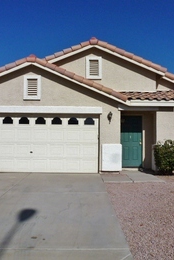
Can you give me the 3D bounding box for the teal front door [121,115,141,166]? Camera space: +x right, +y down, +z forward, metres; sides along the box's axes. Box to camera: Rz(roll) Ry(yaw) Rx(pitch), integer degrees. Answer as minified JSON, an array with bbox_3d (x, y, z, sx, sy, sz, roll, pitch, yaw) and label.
[{"bbox_3d":[1.753,0.476,9.520,0.920,2.040,0.080,0,-3,0],"label":"teal front door"}]

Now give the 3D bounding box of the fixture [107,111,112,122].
[{"bbox_3d":[0.823,-0.427,8.550,0.190,0.440,0.220,0,-3,0],"label":"fixture"}]

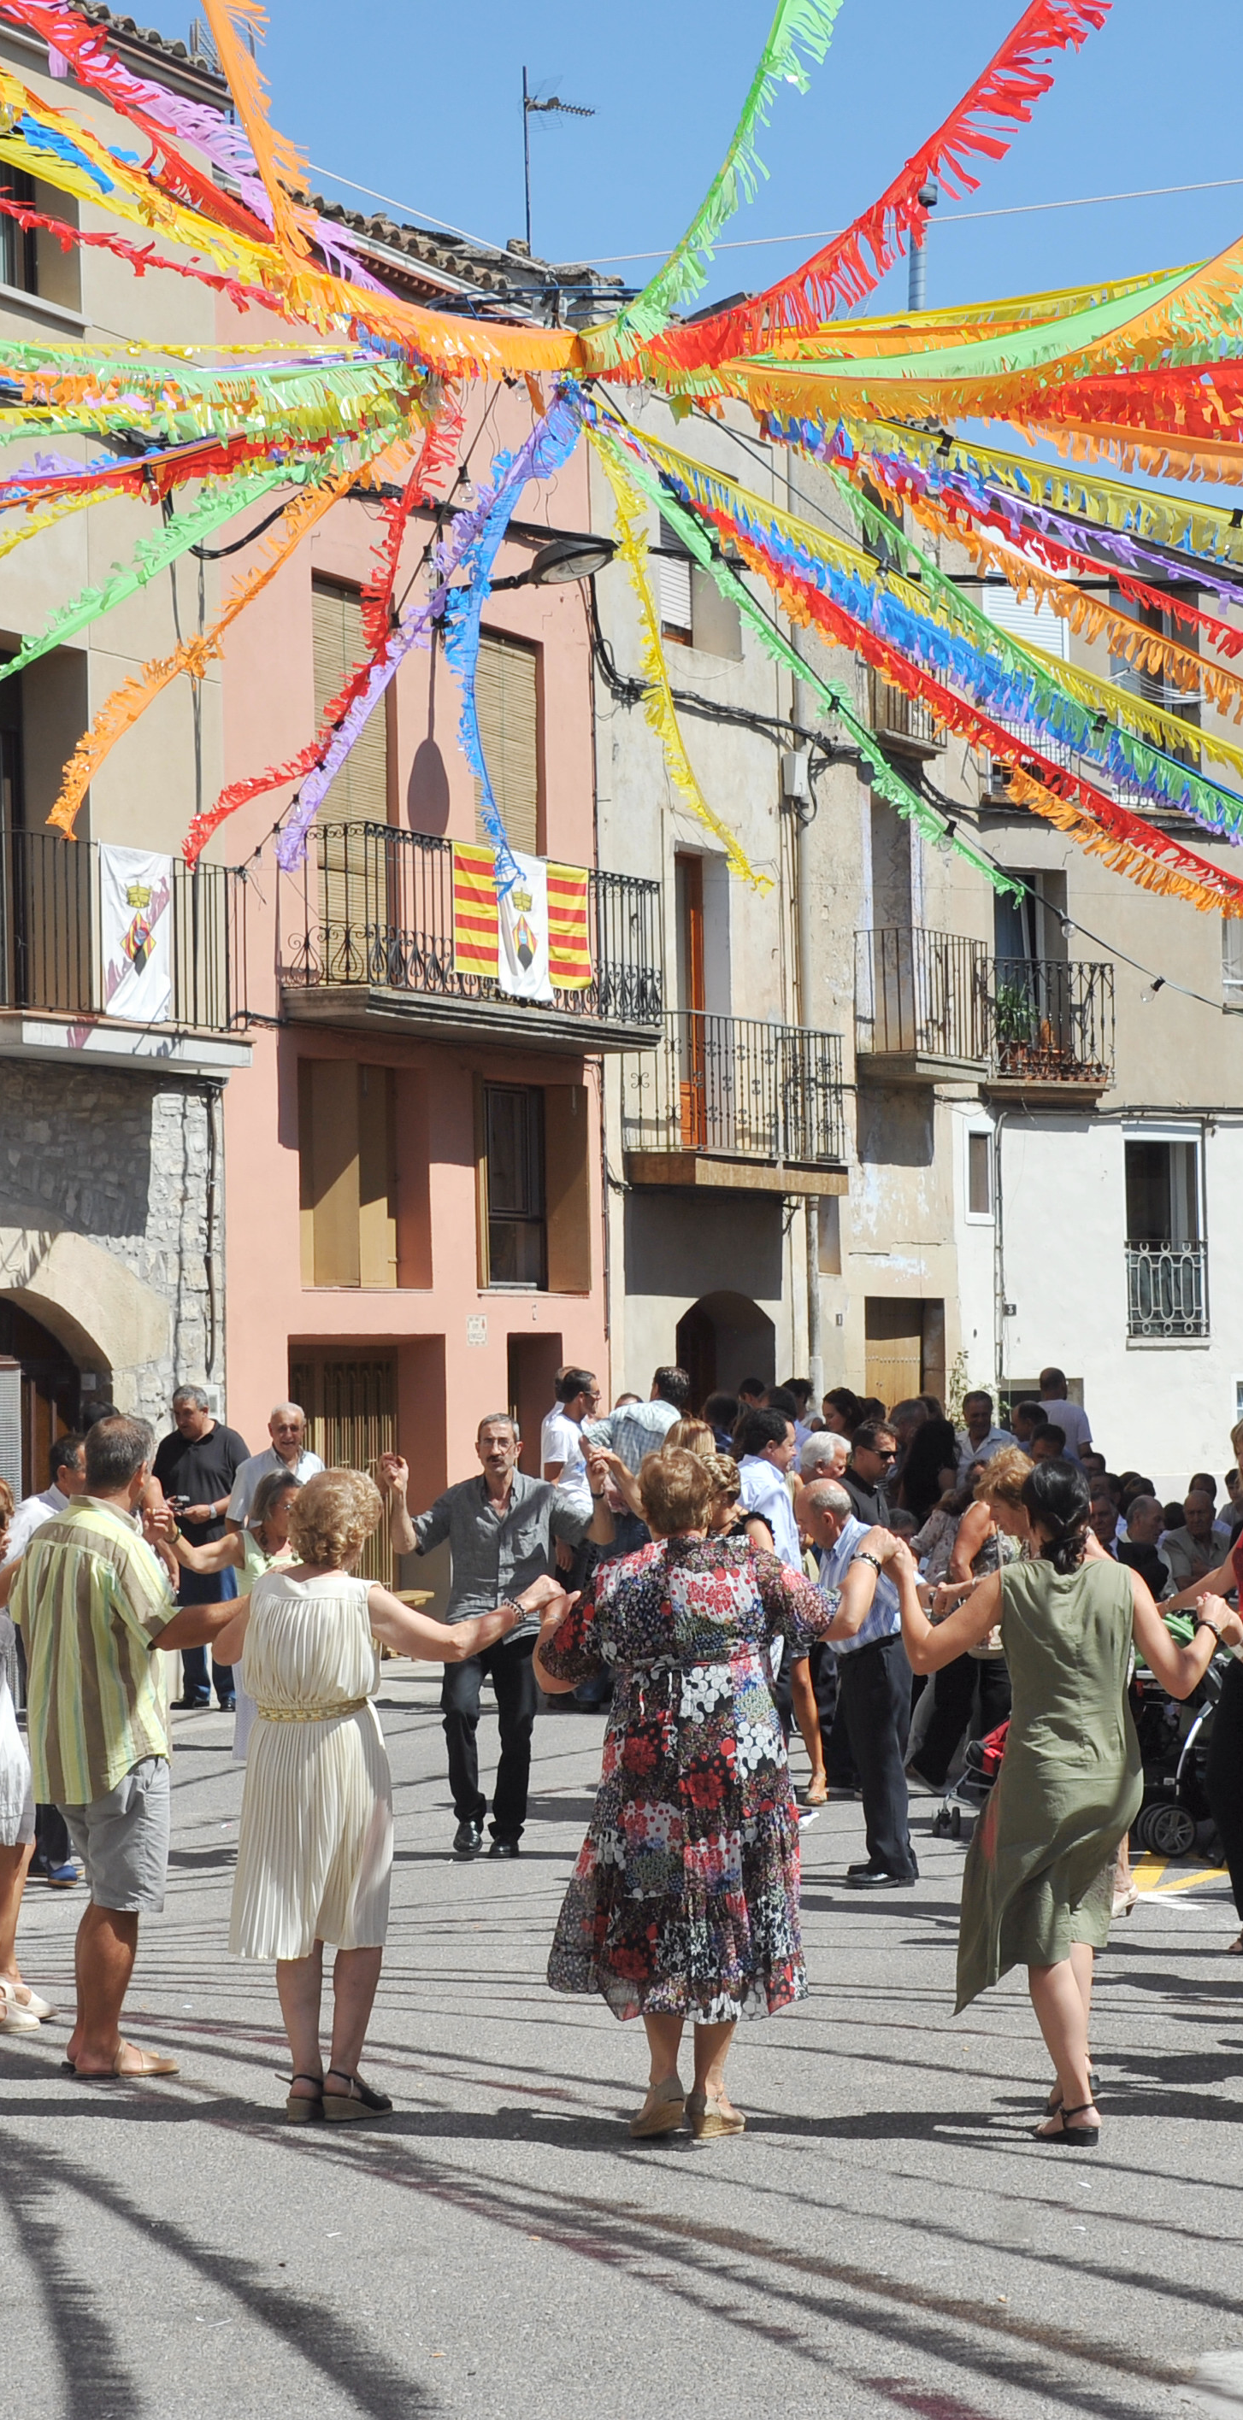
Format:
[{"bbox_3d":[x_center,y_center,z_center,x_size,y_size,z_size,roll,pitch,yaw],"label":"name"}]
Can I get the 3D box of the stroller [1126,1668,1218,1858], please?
[{"bbox_3d":[2.184,2.011,18.300,0.750,0.900,0.500,0,-3,-38],"label":"stroller"}]

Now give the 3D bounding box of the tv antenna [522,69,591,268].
[{"bbox_3d":[-0.475,-7.765,36.000,0.750,1.460,0.400,1,-2,-38],"label":"tv antenna"}]

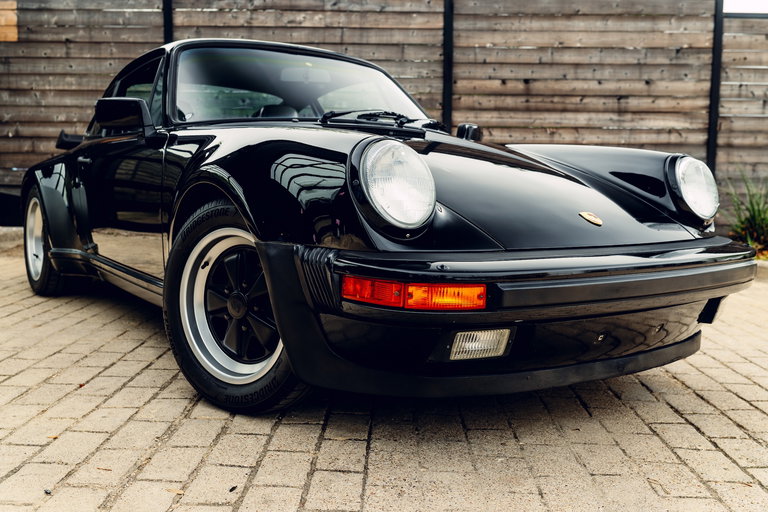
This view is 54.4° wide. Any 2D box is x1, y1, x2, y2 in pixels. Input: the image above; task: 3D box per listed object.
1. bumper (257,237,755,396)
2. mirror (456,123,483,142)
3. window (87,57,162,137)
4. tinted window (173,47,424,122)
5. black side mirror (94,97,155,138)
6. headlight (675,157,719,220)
[{"bbox_3d":[0.526,0.120,2.172,1.680,0.360,0.670,-3,8,-36],"label":"bumper"},{"bbox_3d":[0.428,-0.583,3.701,0.200,0.140,0.100,-3,8,-36],"label":"mirror"},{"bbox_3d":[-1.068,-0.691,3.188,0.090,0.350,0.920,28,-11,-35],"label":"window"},{"bbox_3d":[-0.297,-0.726,3.240,1.300,0.560,0.170,-3,-37,-36],"label":"tinted window"},{"bbox_3d":[-0.946,-0.502,2.703,0.210,0.145,0.100,-3,8,-36],"label":"black side mirror"},{"bbox_3d":[1.041,-0.222,2.503,0.220,0.220,0.090,-3,-13,-36],"label":"headlight"}]

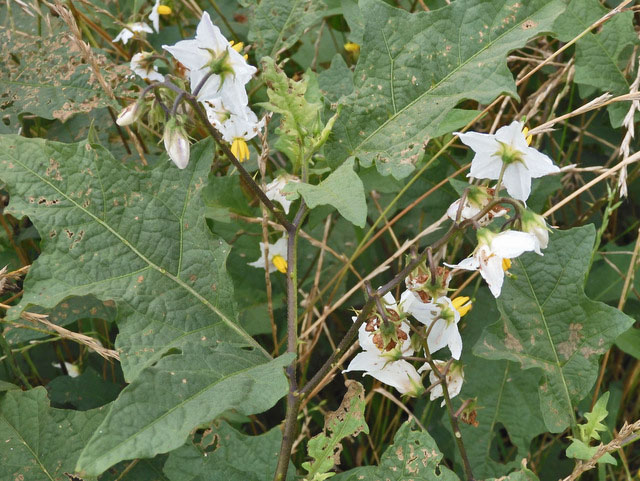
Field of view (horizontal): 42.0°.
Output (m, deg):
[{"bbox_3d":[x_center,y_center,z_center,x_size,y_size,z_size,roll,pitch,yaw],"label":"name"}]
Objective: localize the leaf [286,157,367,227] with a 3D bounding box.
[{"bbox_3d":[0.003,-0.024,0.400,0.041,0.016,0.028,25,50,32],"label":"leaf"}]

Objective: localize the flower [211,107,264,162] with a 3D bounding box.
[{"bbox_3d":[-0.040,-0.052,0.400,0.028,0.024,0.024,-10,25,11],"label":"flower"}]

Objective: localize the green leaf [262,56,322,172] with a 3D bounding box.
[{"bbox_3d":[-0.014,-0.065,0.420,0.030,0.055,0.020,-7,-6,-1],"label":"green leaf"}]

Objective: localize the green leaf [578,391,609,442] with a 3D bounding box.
[{"bbox_3d":[0.154,0.099,0.470,0.016,0.030,0.010,20,15,6],"label":"green leaf"}]

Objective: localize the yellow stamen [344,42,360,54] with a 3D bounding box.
[{"bbox_3d":[0.020,-0.120,0.520,0.008,0.007,0.009,-5,32,-8],"label":"yellow stamen"}]

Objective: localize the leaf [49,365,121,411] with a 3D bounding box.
[{"bbox_3d":[-0.158,0.100,0.560,0.052,0.012,0.038,11,38,14],"label":"leaf"}]

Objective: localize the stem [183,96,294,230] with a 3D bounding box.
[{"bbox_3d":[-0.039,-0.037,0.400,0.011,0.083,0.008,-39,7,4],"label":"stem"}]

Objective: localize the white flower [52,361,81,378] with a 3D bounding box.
[{"bbox_3d":[-0.164,0.083,0.540,0.020,0.015,0.014,15,55,11],"label":"white flower"}]

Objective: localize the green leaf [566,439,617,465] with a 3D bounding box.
[{"bbox_3d":[0.153,0.119,0.470,0.028,0.006,0.017,0,41,0],"label":"green leaf"}]

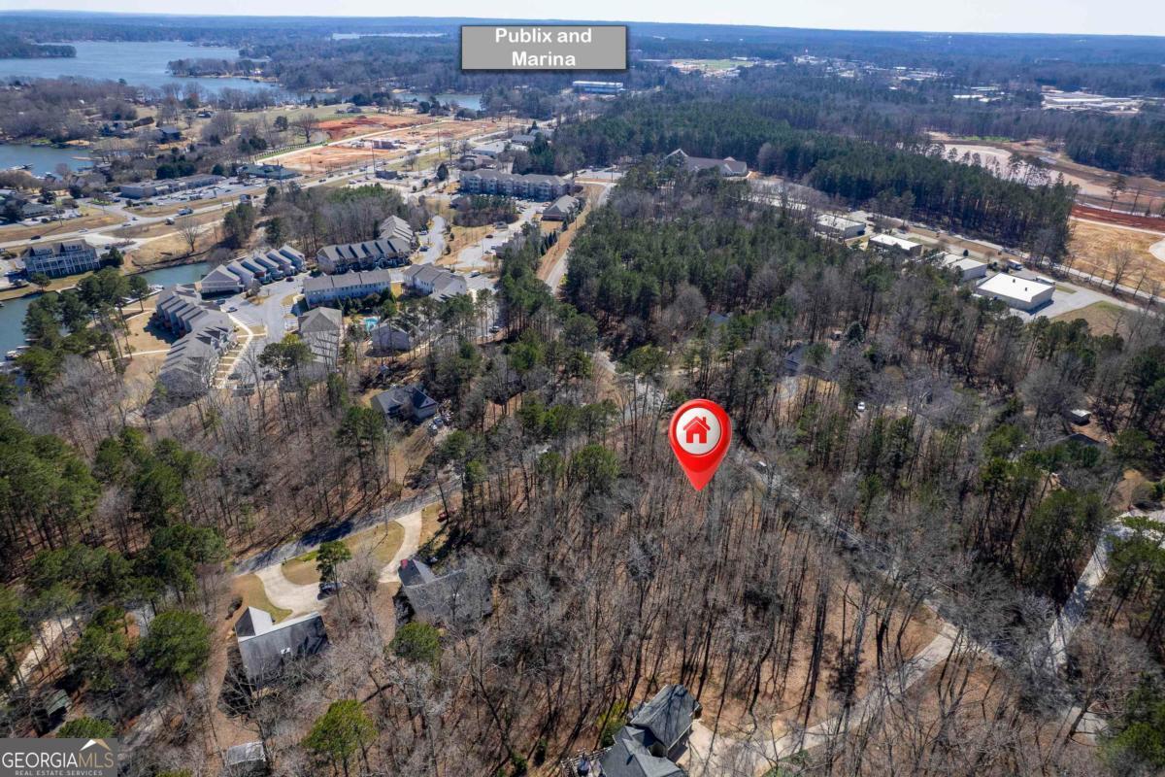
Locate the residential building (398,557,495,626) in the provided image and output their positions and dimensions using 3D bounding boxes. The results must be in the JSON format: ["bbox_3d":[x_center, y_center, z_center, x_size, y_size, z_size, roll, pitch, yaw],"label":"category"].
[{"bbox_3d":[-30.900,43.380,157.870,16.000,8.500,14.500,-11,30,-22],"label":"residential building"}]

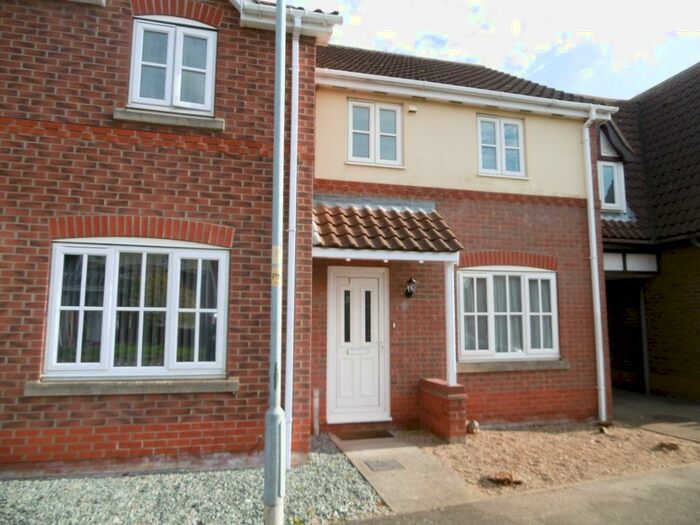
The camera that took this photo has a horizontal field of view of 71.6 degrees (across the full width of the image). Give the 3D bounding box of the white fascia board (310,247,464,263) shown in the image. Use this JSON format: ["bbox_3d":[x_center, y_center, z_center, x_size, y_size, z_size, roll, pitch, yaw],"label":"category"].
[{"bbox_3d":[0.451,-0.102,6.027,1.950,0.125,0.035,2,-7,-14],"label":"white fascia board"}]

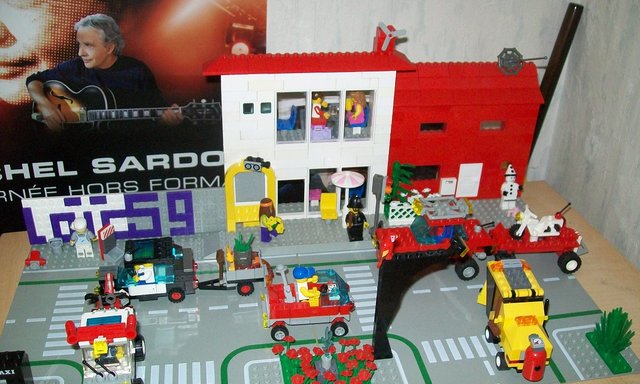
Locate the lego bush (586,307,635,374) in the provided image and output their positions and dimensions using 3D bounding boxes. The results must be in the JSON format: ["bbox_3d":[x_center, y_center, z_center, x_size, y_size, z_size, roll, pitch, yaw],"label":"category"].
[{"bbox_3d":[0.232,0.112,0.527,0.033,0.044,0.047,-3,30,-9],"label":"lego bush"}]

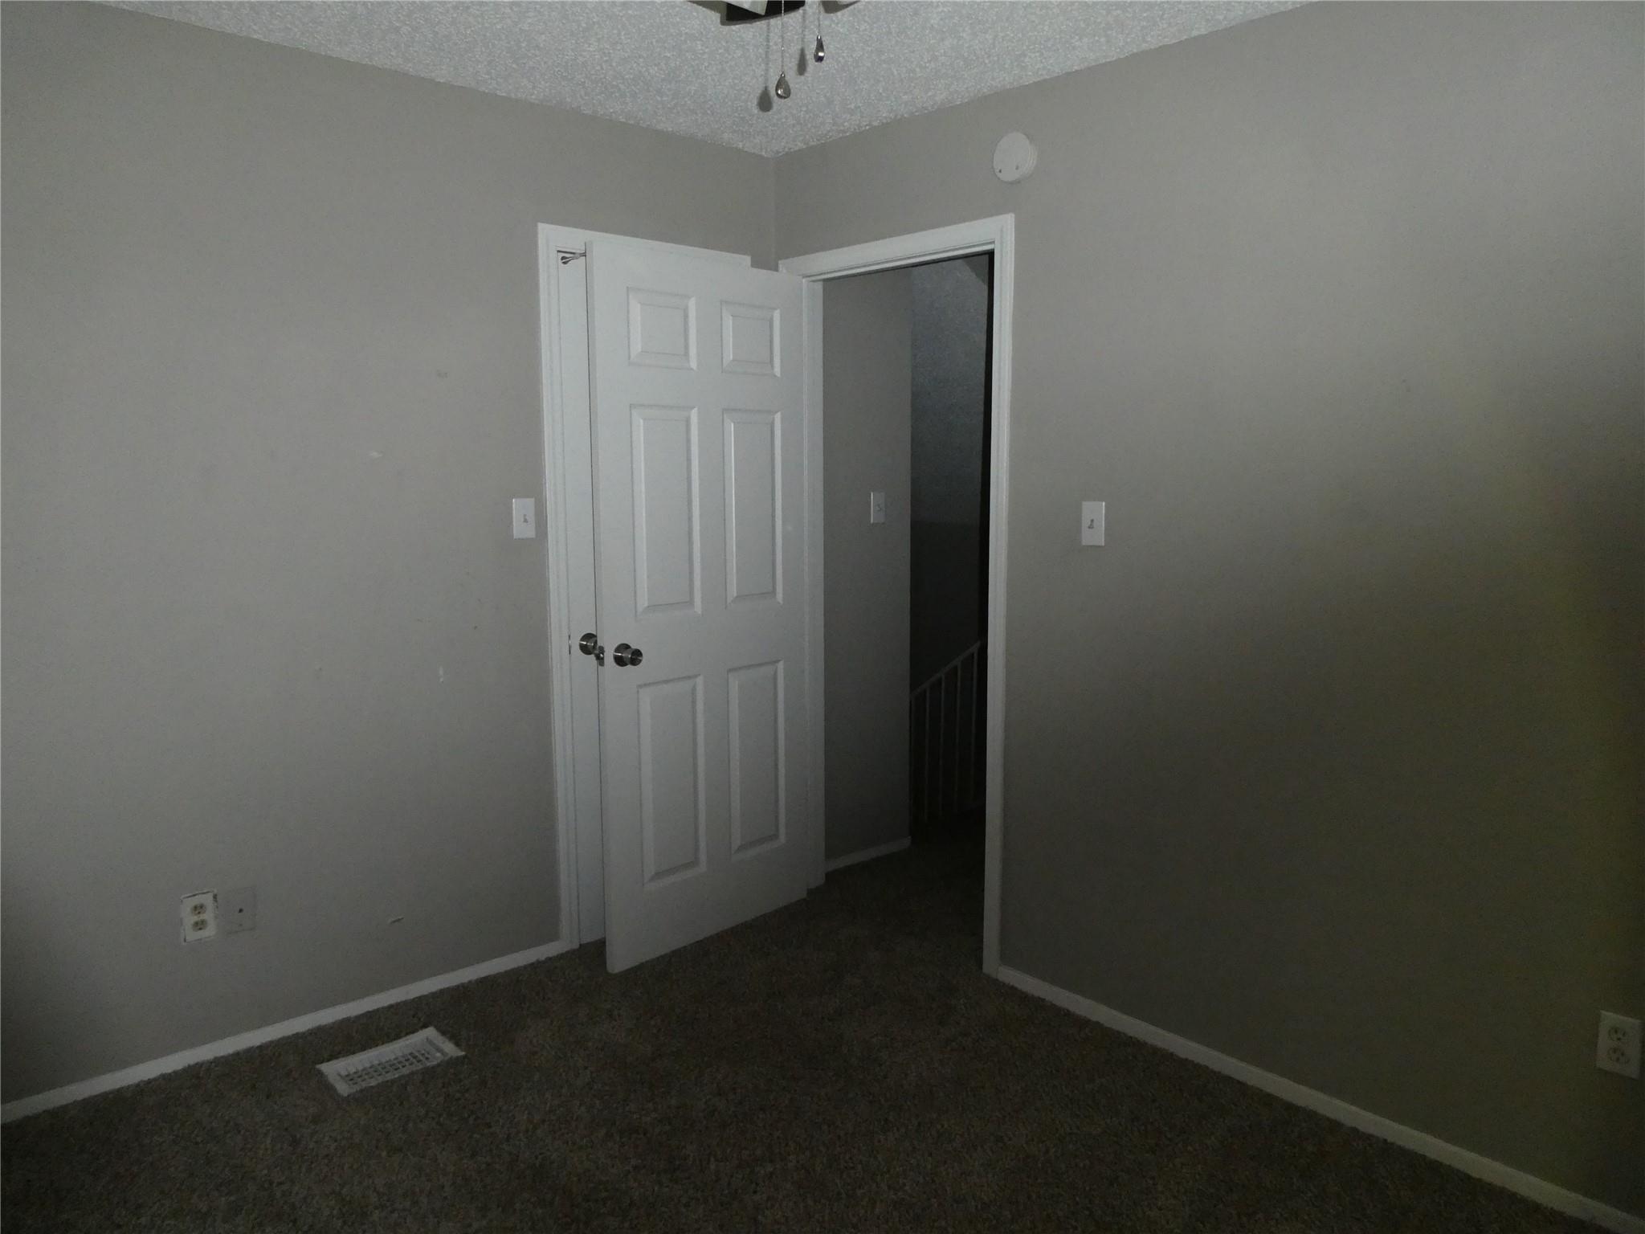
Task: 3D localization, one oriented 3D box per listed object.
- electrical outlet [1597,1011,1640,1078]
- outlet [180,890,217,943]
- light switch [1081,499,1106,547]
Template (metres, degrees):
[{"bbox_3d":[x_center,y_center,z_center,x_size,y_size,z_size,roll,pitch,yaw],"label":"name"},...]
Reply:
[{"bbox_3d":[1.507,0.810,2.158,0.012,0.115,0.070,-7,10,-42],"label":"electrical outlet"},{"bbox_3d":[-1.507,0.728,2.763,0.072,0.115,0.012,-7,10,-42],"label":"outlet"},{"bbox_3d":[0.694,-0.238,2.924,0.012,0.114,0.070,-7,10,-42],"label":"light switch"}]

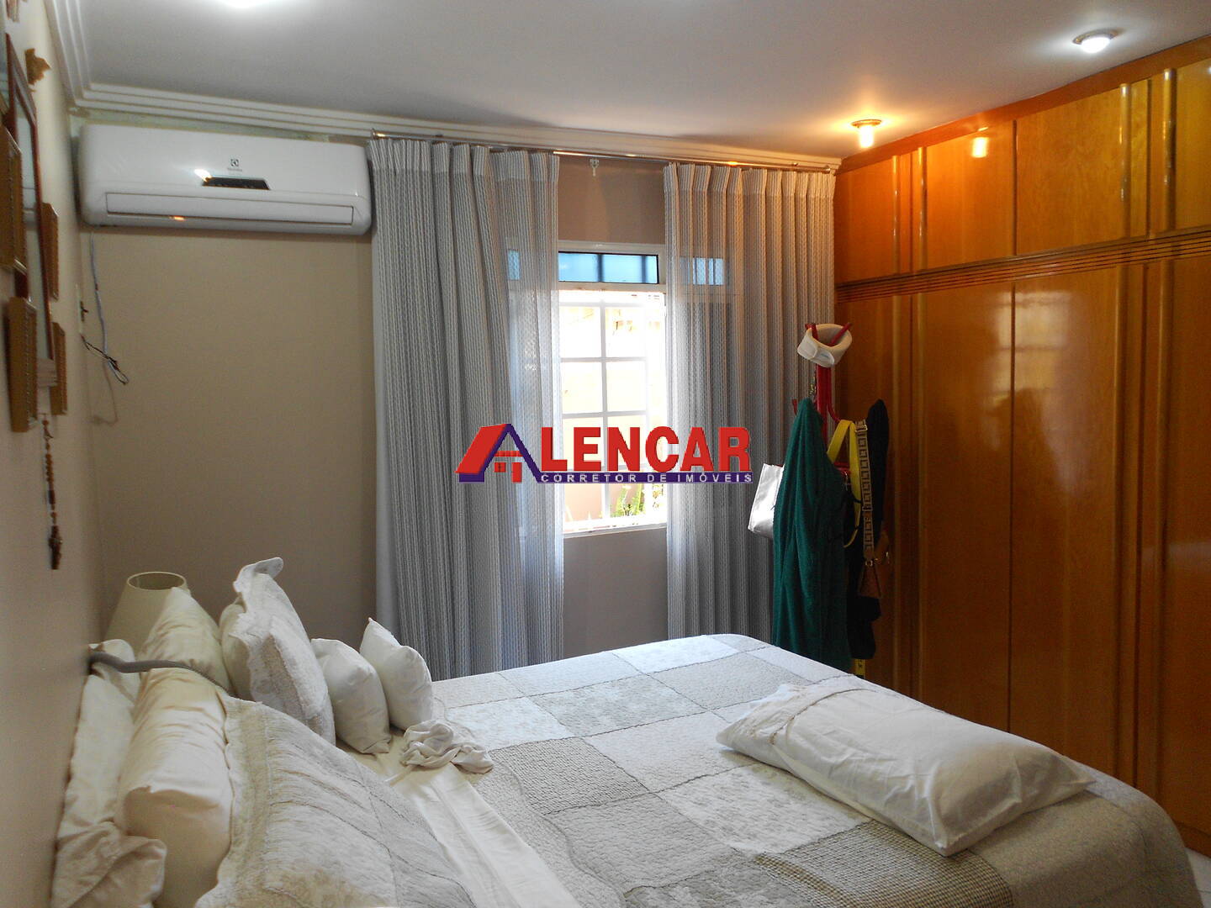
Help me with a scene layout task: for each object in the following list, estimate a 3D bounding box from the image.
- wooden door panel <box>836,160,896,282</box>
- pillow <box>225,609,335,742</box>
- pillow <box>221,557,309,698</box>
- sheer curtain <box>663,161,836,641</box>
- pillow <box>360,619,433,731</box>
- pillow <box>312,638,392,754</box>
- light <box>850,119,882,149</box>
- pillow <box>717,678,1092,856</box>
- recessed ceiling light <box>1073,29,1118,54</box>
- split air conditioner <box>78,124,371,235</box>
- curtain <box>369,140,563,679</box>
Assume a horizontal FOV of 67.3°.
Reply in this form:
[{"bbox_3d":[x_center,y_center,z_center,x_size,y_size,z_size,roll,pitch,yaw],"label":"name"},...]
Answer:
[{"bbox_3d":[1.197,-1.059,4.163,0.035,0.505,0.420,-4,5,-26],"label":"wooden door panel"},{"bbox_3d":[-0.773,0.577,2.294,0.140,0.450,0.580,-18,11,-24],"label":"pillow"},{"bbox_3d":[-0.880,0.546,2.339,0.140,0.470,0.600,-14,9,-25],"label":"pillow"},{"bbox_3d":[0.655,-0.016,3.971,0.880,2.380,0.110,-4,6,-27],"label":"sheer curtain"},{"bbox_3d":[-0.603,0.633,2.604,0.125,0.280,0.320,-17,11,-24],"label":"pillow"},{"bbox_3d":[-0.692,0.649,2.473,0.125,0.280,0.320,-19,12,-24],"label":"pillow"},{"bbox_3d":[1.042,-1.278,3.639,0.120,0.095,0.120,-1,5,0],"label":"light"},{"bbox_3d":[0.675,0.695,2.243,0.500,0.125,0.740,-5,6,-36],"label":"pillow"},{"bbox_3d":[1.484,-1.240,2.753,0.130,0.050,0.130,-4,5,-26],"label":"recessed ceiling light"},{"bbox_3d":[-1.273,-0.917,3.096,0.880,0.297,0.200,-4,5,-26],"label":"split air conditioner"},{"bbox_3d":[-0.484,0.075,3.394,0.740,2.370,0.110,-4,6,-27],"label":"curtain"}]

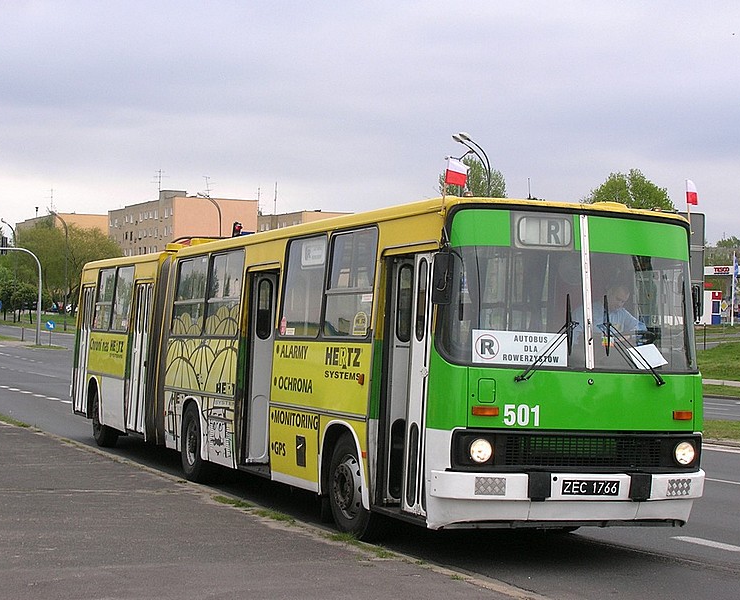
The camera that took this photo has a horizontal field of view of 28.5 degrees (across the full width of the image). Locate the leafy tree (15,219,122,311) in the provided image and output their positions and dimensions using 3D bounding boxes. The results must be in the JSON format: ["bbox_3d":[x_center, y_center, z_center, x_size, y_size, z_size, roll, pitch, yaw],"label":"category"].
[{"bbox_3d":[-34.167,-3.796,165.000,11.500,10.600,10.000,1,0,0],"label":"leafy tree"}]

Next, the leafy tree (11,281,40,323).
[{"bbox_3d":[-30.286,0.132,128.000,2.600,3.700,2.600,2,-1,0],"label":"leafy tree"}]

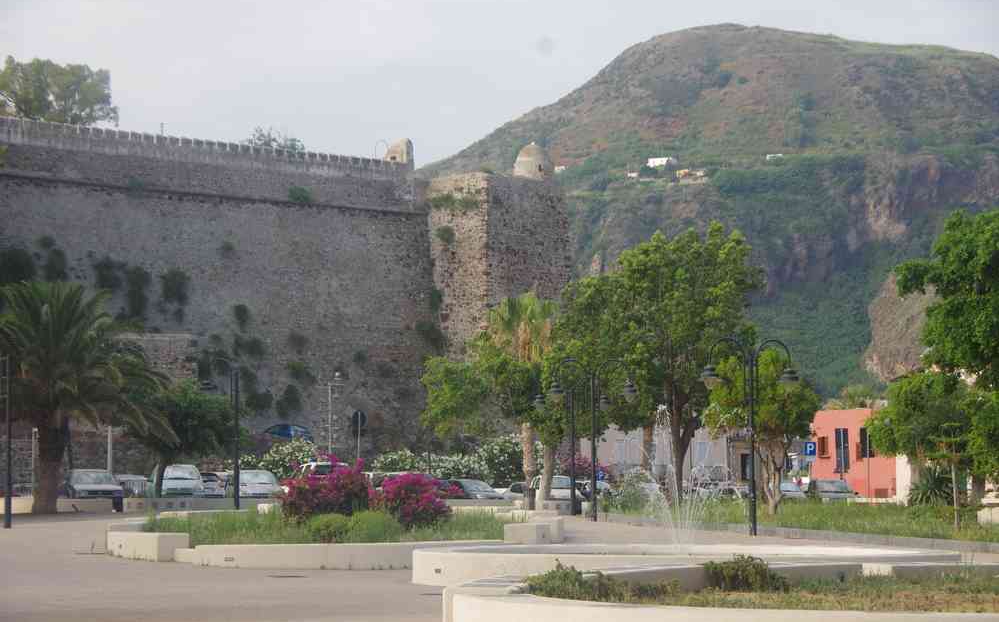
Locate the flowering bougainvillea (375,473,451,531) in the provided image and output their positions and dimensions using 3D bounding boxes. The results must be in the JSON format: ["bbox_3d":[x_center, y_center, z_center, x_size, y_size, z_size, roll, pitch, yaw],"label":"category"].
[{"bbox_3d":[-1.567,3.521,44.500,1.400,1.120,1.300,0,-4,0],"label":"flowering bougainvillea"}]

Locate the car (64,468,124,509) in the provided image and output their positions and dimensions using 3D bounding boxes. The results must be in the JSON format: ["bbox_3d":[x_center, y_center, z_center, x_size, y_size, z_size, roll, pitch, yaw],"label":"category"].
[{"bbox_3d":[-13.332,5.853,78.500,1.660,1.420,4.100,1,-4,-20],"label":"car"}]

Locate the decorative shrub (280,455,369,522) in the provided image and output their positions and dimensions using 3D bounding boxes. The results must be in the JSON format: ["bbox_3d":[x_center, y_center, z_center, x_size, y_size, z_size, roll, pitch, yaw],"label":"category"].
[{"bbox_3d":[-3.443,3.532,47.500,1.800,1.450,1.600,0,-4,0],"label":"decorative shrub"}]

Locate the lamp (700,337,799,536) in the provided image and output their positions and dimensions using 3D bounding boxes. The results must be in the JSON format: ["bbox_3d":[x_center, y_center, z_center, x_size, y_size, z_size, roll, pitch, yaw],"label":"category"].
[{"bbox_3d":[5.708,2.865,54.900,2.320,4.480,0.450,1,-4,-16],"label":"lamp"}]

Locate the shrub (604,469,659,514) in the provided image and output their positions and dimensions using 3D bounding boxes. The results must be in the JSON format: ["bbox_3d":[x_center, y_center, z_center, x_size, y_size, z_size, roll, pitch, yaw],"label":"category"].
[{"bbox_3d":[3.882,5.309,71.000,1.550,1.300,1.400,0,-3,0],"label":"shrub"}]

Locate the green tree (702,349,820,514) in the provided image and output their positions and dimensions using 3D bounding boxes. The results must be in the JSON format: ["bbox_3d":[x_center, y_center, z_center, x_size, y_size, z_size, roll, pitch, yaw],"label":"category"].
[{"bbox_3d":[6.566,3.070,60.500,2.900,4.250,2.900,0,-4,0],"label":"green tree"}]

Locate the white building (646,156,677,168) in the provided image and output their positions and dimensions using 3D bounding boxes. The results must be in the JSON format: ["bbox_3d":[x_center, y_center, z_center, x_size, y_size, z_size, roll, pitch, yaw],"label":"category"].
[{"bbox_3d":[87.237,-79.429,1300.000,13.000,5.500,8.000,-1,-4,11],"label":"white building"}]

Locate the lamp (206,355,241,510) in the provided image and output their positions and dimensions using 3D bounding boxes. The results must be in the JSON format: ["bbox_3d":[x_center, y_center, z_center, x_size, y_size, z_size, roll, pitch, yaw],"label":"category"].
[{"bbox_3d":[-8.215,3.610,71.421,1.200,4.480,0.440,-2,-4,25],"label":"lamp"}]

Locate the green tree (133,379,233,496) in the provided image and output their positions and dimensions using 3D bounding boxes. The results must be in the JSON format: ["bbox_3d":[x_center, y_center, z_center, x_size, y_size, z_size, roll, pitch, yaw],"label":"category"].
[{"bbox_3d":[-10.178,4.281,78.000,3.100,4.100,3.000,0,-3,0],"label":"green tree"}]

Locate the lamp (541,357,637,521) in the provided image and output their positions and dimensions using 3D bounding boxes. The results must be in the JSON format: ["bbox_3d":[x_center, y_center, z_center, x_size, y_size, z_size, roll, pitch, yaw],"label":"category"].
[{"bbox_3d":[2.595,3.529,66.300,2.400,4.500,0.450,0,-4,3],"label":"lamp"}]

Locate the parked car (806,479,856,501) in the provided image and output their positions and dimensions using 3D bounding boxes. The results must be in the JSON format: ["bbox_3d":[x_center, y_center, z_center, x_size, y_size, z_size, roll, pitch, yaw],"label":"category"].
[{"bbox_3d":[13.974,7.761,101.000,1.670,1.430,4.100,0,-3,-2],"label":"parked car"}]

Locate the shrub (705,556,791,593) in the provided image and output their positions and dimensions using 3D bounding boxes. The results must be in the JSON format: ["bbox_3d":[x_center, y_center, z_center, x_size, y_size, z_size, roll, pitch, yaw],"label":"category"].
[{"bbox_3d":[2.588,2.778,25.400,0.900,0.430,0.750,0,-4,0],"label":"shrub"}]

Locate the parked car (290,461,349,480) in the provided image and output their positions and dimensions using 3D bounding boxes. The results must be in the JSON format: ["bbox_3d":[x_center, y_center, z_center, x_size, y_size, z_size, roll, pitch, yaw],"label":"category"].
[{"bbox_3d":[-6.305,6.181,86.000,4.100,1.620,1.720,3,-5,-40],"label":"parked car"}]

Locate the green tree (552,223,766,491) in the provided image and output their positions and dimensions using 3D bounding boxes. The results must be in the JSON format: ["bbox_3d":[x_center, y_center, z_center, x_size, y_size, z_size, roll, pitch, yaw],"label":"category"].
[{"bbox_3d":[5.170,1.783,79.000,6.500,9.200,6.300,0,-3,0],"label":"green tree"}]

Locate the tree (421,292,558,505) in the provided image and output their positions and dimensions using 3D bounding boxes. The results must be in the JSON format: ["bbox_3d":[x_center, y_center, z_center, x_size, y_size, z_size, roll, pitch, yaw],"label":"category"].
[{"bbox_3d":[-0.331,3.114,84.000,4.700,7.400,4.600,0,-3,0],"label":"tree"}]

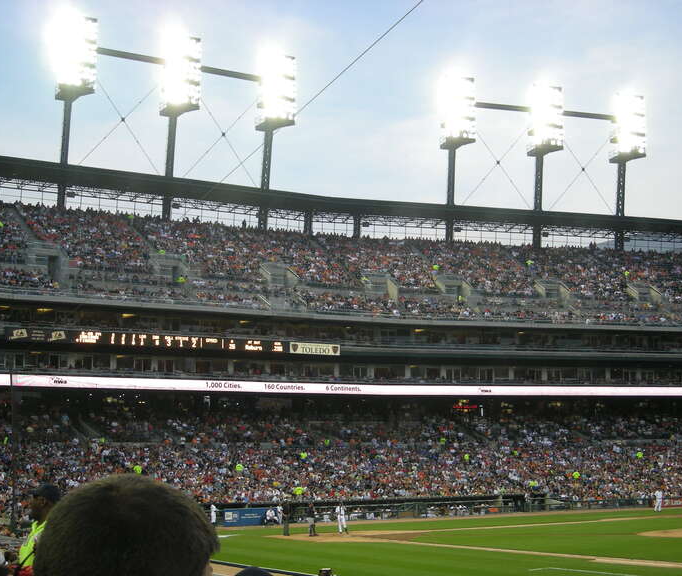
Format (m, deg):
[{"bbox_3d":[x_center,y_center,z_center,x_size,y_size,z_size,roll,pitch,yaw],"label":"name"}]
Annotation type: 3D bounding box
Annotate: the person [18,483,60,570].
[{"bbox_3d":[-2.058,2.265,8.376,0.380,1.780,0.540,3,-9,-26],"label":"person"}]

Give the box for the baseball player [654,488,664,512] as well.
[{"bbox_3d":[22.525,15.097,85.000,0.620,1.760,0.450,-9,-11,44],"label":"baseball player"}]

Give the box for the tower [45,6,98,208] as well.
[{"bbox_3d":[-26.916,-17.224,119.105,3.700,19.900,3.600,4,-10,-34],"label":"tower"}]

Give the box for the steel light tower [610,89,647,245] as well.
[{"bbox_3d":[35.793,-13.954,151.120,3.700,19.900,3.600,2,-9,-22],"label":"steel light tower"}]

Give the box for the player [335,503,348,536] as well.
[{"bbox_3d":[0.043,12.535,65.100,0.660,1.780,0.520,-3,-8,11],"label":"player"}]

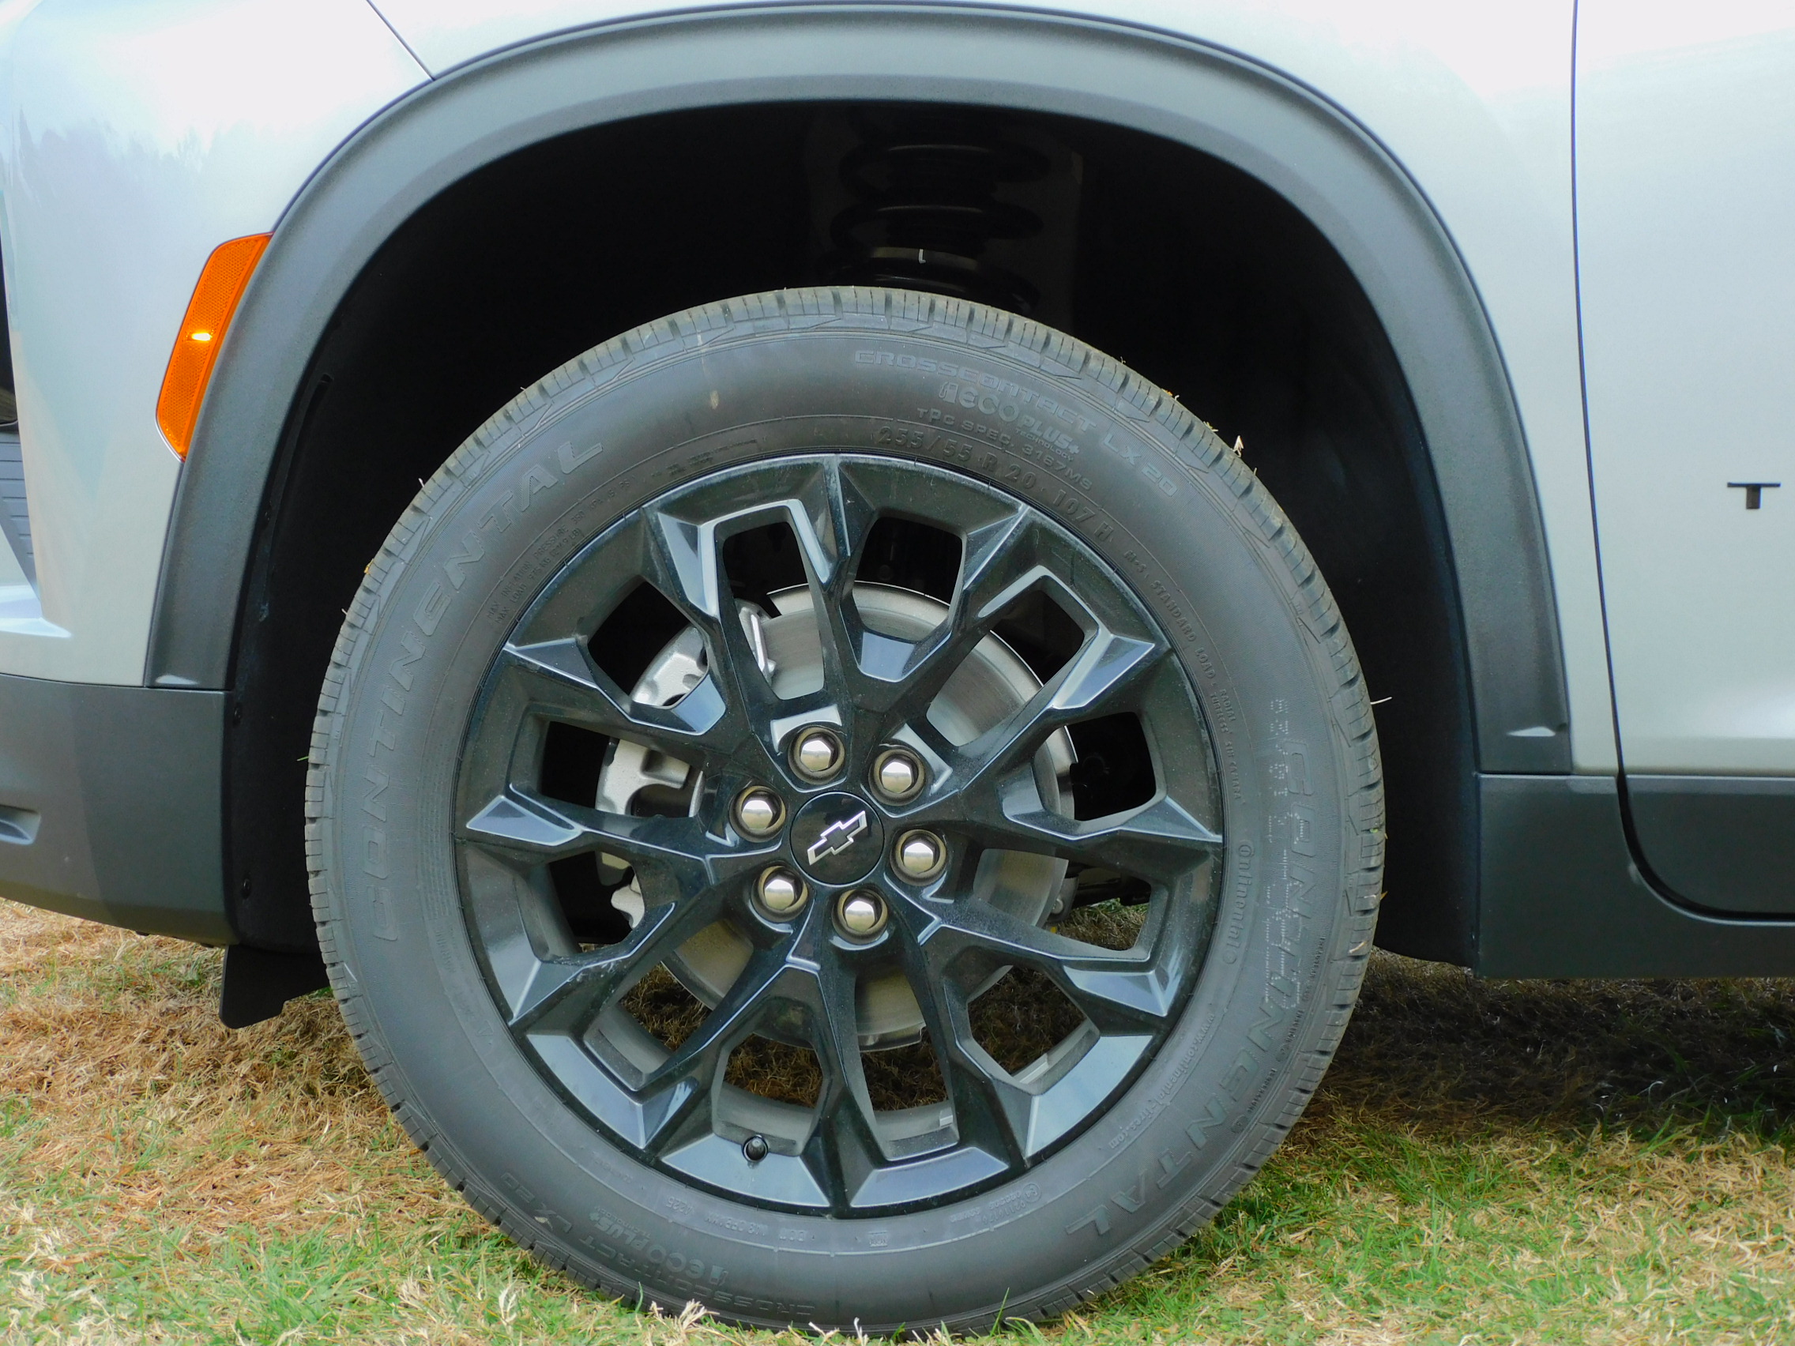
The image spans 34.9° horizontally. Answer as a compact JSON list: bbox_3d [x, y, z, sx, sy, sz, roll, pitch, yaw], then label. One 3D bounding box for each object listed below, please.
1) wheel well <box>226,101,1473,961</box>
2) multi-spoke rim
[{"bbox_3d":[-0.029,-0.110,2.161,0.864,0.599,0.380,0,5,2],"label":"wheel well"},{"bbox_3d":[-0.039,0.109,2.119,0.546,0.546,0.220,0,5,2],"label":"multi-spoke rim"}]

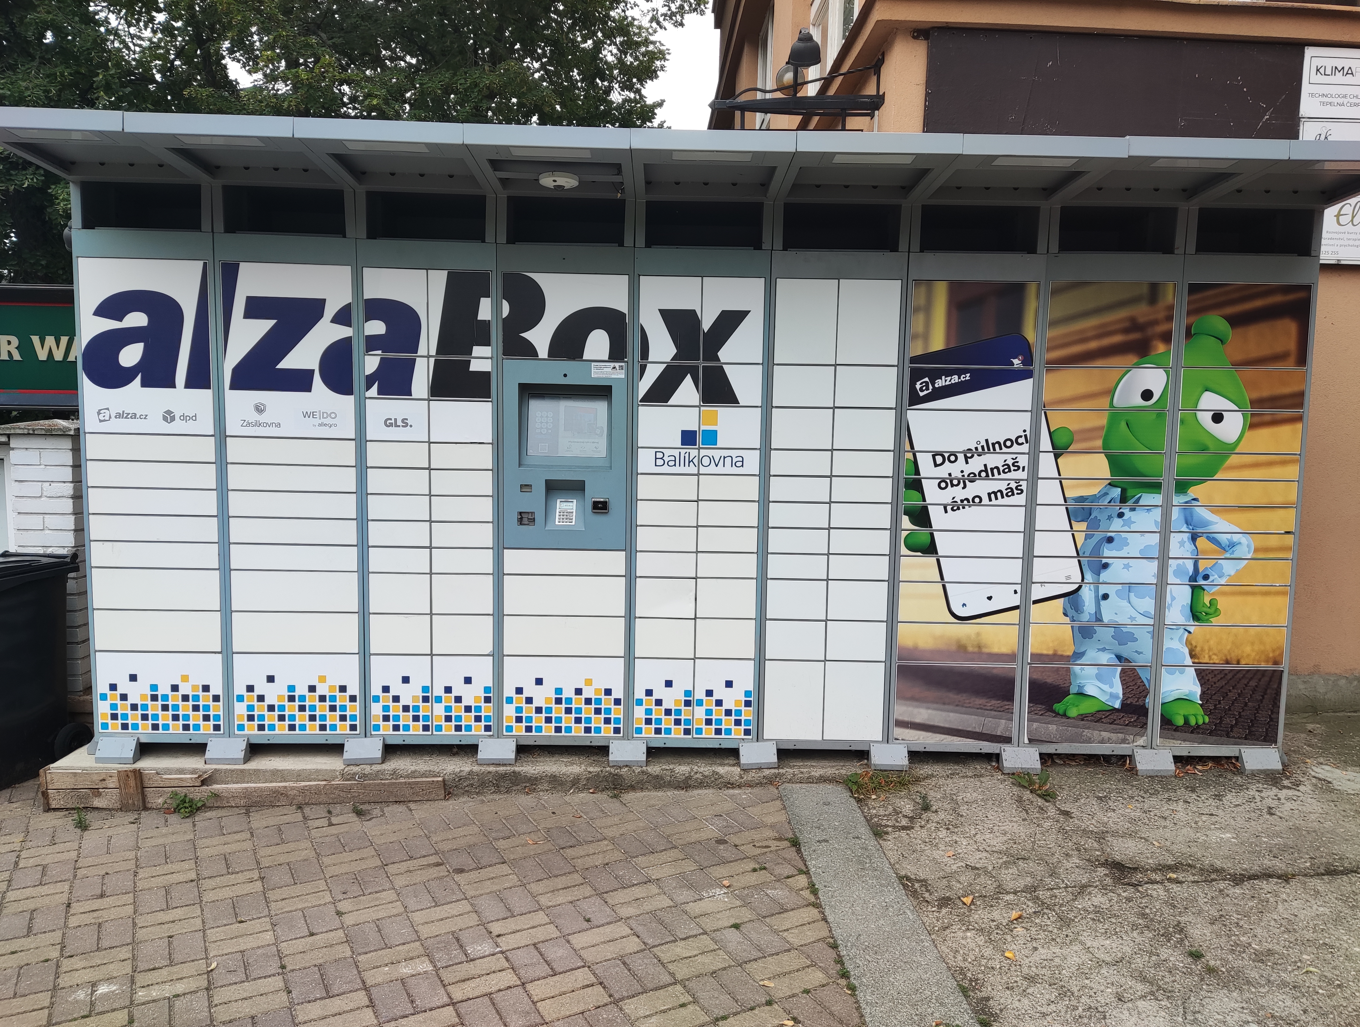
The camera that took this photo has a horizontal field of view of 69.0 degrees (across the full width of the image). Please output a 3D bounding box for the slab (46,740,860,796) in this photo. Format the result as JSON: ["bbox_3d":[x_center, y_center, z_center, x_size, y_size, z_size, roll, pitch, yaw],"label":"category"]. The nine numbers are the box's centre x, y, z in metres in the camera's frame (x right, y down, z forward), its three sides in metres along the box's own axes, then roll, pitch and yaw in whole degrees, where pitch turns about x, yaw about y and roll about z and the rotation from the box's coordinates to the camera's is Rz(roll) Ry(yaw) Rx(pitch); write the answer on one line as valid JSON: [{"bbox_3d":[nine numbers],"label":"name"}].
[{"bbox_3d":[-0.973,1.135,4.711,3.487,0.135,0.850,1,6,-2],"label":"slab"}]

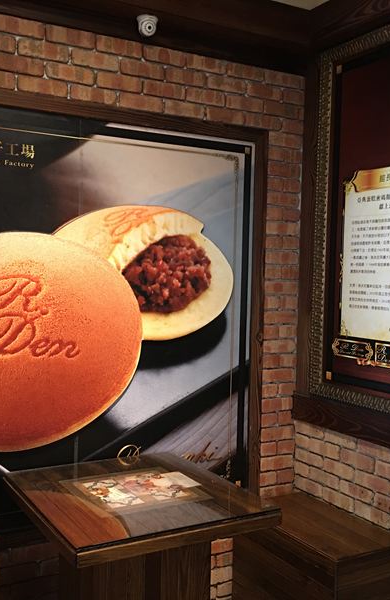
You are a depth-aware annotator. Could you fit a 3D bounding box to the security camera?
[{"bbox_3d":[-0.189,-1.090,2.691,0.085,0.077,0.087,1,2,-19],"label":"security camera"}]

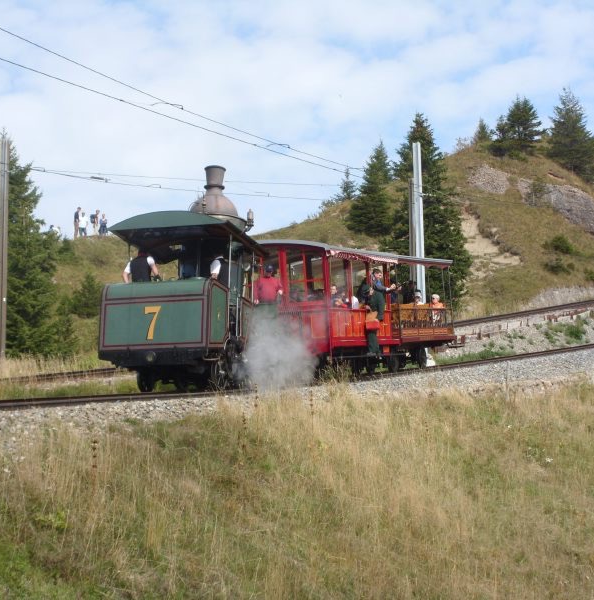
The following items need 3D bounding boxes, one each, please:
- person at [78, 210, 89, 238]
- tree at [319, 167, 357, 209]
[{"bbox_3d":[-12.892,-4.477,116.180,0.550,1.700,0.380,0,-12,-6],"label":"person"},{"bbox_3d":[2.445,-6.509,113.000,2.127,2.425,2.127,0,-8,0],"label":"tree"}]

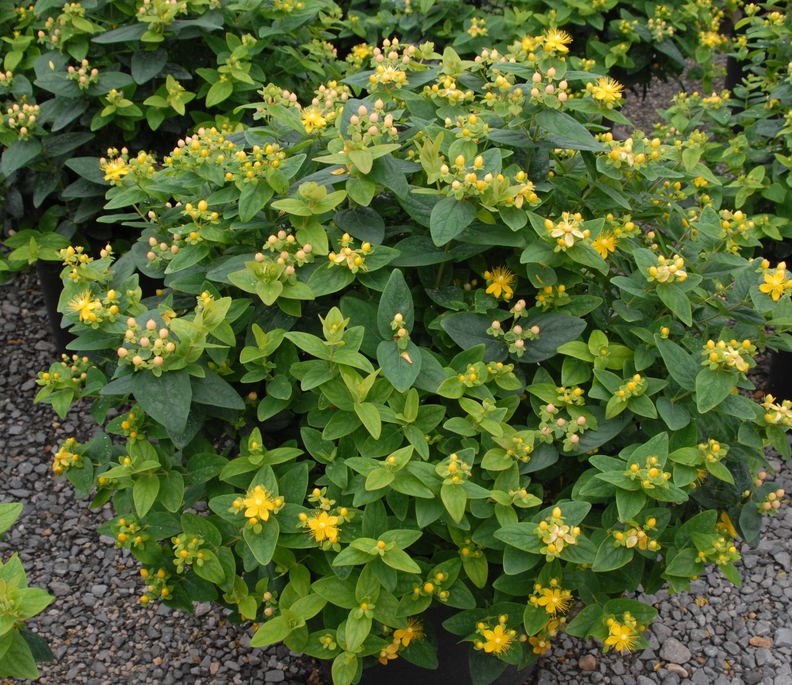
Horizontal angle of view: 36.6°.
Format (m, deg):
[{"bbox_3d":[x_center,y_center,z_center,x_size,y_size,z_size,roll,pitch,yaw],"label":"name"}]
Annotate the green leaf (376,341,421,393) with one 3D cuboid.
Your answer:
[{"bbox_3d":[0.003,0.025,1.260,0.046,0.056,0.014,-3,-7,0],"label":"green leaf"}]

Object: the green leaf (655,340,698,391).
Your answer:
[{"bbox_3d":[0.300,0.021,1.280,0.034,0.012,0.070,-35,81,-10],"label":"green leaf"}]

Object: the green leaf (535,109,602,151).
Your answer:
[{"bbox_3d":[0.169,-0.205,1.160,0.072,0.013,0.034,33,79,16],"label":"green leaf"}]

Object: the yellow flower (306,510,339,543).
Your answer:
[{"bbox_3d":[-0.074,0.185,1.200,0.033,0.032,0.018,0,-9,-4],"label":"yellow flower"}]

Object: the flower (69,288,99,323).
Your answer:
[{"bbox_3d":[-0.342,-0.041,1.310,0.033,0.020,0.034,0,75,9],"label":"flower"}]

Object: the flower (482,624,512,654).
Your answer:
[{"bbox_3d":[0.091,0.266,1.070,0.028,0.017,0.028,-4,73,-7],"label":"flower"}]

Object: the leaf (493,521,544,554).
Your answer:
[{"bbox_3d":[0.108,0.170,1.040,0.050,0.010,0.027,10,58,-23],"label":"leaf"}]

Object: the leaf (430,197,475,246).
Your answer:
[{"bbox_3d":[0.056,-0.126,1.260,0.046,0.012,0.061,18,66,1],"label":"leaf"}]

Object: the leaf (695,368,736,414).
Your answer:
[{"bbox_3d":[0.339,0.052,1.270,0.040,0.050,0.013,22,-7,4],"label":"leaf"}]

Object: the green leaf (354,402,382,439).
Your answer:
[{"bbox_3d":[-0.029,0.078,1.200,0.021,0.008,0.048,-20,59,-25],"label":"green leaf"}]

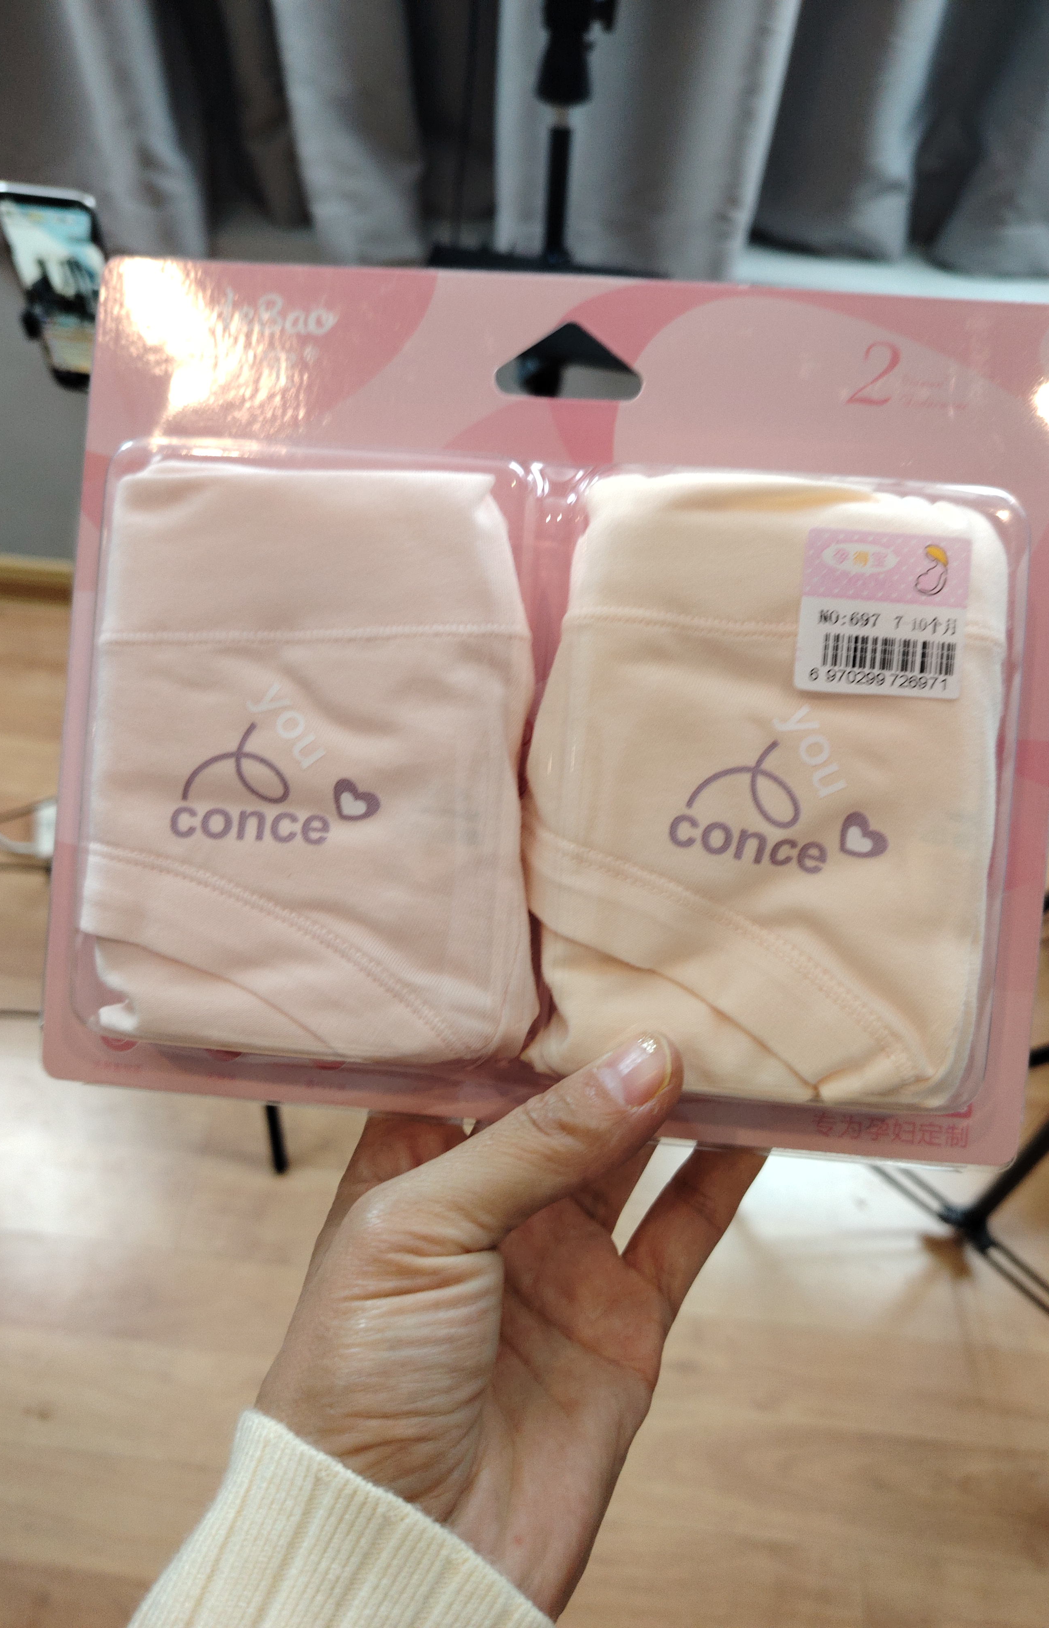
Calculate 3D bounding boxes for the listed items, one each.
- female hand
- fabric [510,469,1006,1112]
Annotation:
[{"bbox_3d":[0.003,0.089,0.246,0.083,0.070,0.155,29,77,-25],"label":"female hand"},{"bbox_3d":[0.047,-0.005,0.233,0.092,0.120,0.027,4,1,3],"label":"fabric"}]

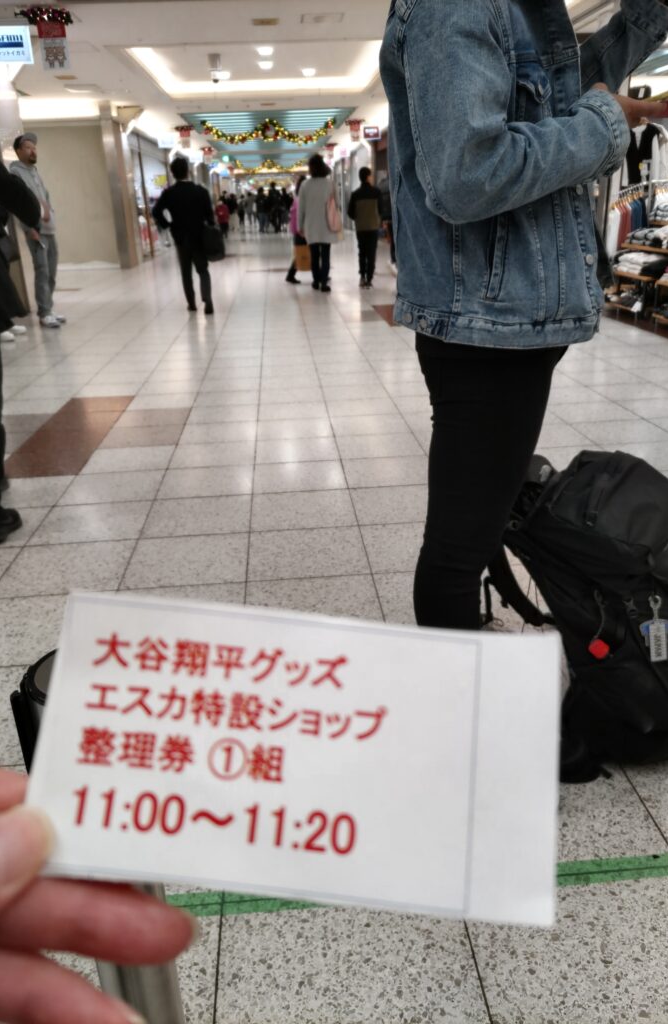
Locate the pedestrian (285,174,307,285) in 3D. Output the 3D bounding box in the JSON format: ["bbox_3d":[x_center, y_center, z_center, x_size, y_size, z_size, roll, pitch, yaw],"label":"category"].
[{"bbox_3d":[-0.509,-4.299,11.684,0.580,1.560,0.450,-13,24,-26],"label":"pedestrian"}]

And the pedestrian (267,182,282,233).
[{"bbox_3d":[-2.270,-11.670,29.494,0.550,1.740,0.450,-3,22,-3],"label":"pedestrian"}]

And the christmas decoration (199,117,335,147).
[{"bbox_3d":[-1.536,-8.658,17.500,3.080,0.580,0.200,-3,22,-3],"label":"christmas decoration"}]

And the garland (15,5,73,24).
[{"bbox_3d":[-2.974,-5.097,7.883,0.560,0.170,0.170,-3,22,-3],"label":"garland"}]

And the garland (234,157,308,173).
[{"bbox_3d":[-2.626,-14.368,31.800,3.100,0.600,0.200,-3,22,-3],"label":"garland"}]

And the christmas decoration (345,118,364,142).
[{"bbox_3d":[0.525,-9.670,19.511,0.500,0.530,0.140,-3,22,-3],"label":"christmas decoration"}]

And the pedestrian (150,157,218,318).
[{"bbox_3d":[-1.646,-3.132,8.761,0.680,1.660,0.450,-3,22,-3],"label":"pedestrian"}]

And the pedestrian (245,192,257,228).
[{"bbox_3d":[-3.972,-14.390,36.585,0.500,1.620,0.400,-3,22,-3],"label":"pedestrian"}]

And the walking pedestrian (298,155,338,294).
[{"bbox_3d":[-0.198,-3.914,10.476,0.560,1.690,0.420,-3,22,-3],"label":"walking pedestrian"}]

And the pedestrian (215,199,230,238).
[{"bbox_3d":[-4.309,-11.377,29.721,0.560,1.450,0.360,-3,22,-3],"label":"pedestrian"}]

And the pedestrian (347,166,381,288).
[{"bbox_3d":[0.453,-4.076,11.054,0.500,1.610,0.360,-3,22,-3],"label":"pedestrian"}]

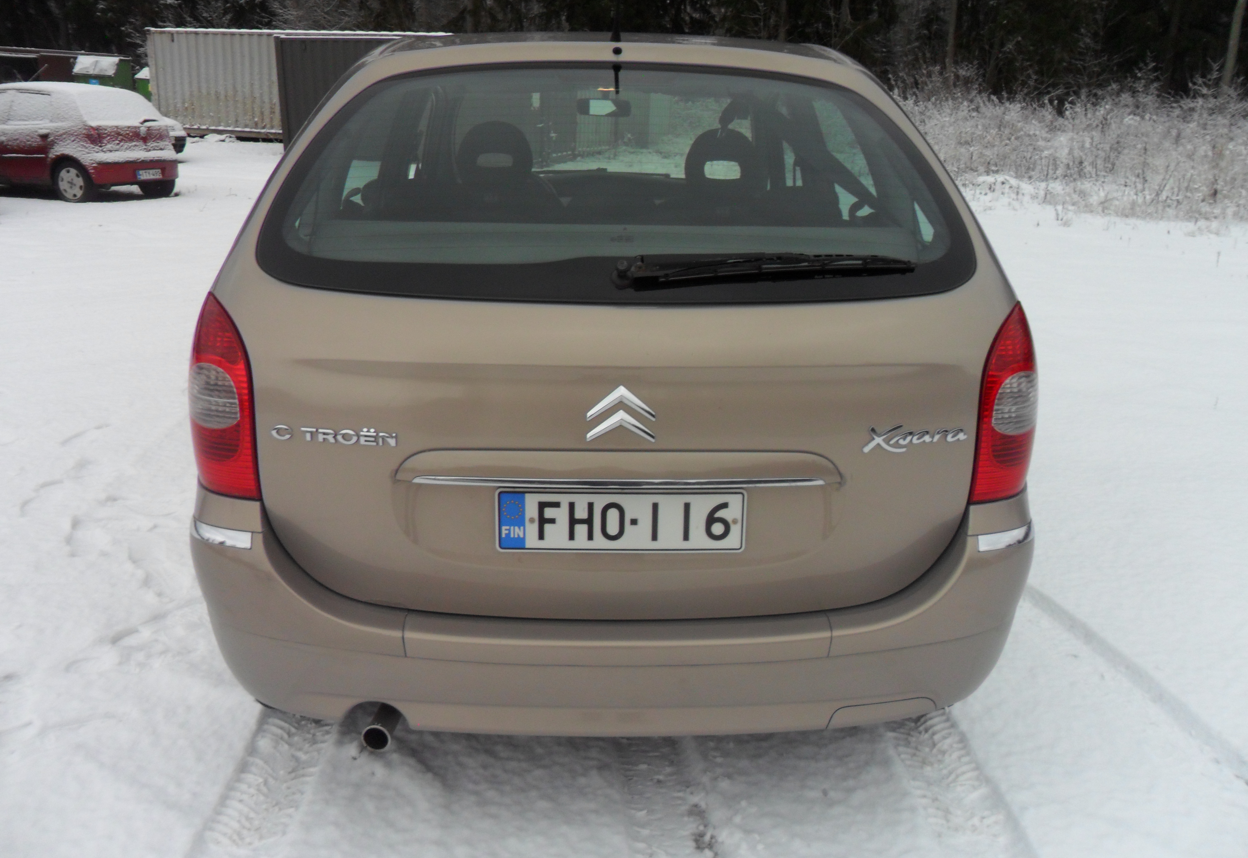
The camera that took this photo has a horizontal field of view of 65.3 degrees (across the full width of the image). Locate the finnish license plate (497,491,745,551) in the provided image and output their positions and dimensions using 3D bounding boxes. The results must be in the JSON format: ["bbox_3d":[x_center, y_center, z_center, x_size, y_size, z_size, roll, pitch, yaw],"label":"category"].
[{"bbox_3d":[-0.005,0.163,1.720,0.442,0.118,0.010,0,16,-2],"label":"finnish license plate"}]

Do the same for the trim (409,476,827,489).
[{"bbox_3d":[-0.007,0.090,1.678,0.720,0.020,0.030,0,20,-2],"label":"trim"}]

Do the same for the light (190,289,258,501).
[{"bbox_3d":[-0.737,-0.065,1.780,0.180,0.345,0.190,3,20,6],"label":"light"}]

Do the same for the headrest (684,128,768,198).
[{"bbox_3d":[0.335,-0.891,3.263,0.260,0.230,0.130,0,20,-2],"label":"headrest"}]

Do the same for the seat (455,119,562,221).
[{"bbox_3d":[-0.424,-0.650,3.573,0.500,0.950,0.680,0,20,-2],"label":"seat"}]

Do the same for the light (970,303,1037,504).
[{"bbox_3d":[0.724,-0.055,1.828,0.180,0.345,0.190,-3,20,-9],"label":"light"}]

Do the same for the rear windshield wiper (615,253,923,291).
[{"bbox_3d":[0.241,-0.262,1.621,0.505,0.058,0.062,-1,20,-6],"label":"rear windshield wiper"}]

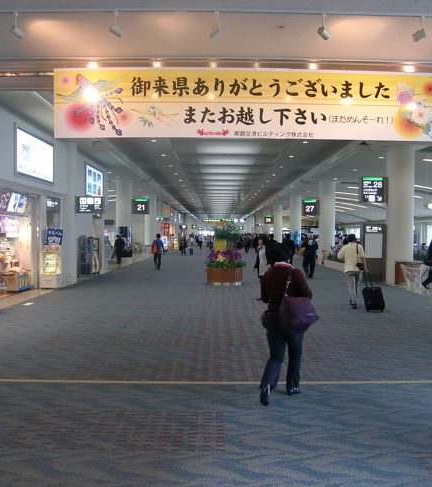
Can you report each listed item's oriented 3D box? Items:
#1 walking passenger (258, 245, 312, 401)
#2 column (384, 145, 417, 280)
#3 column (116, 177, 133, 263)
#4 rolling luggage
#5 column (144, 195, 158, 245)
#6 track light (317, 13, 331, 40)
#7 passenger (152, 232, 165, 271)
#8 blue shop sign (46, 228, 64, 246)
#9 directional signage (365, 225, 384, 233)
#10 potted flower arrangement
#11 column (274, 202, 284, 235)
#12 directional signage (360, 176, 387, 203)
[{"bbox_3d":[0.727,0.791,5.287,0.560,1.570,0.550,1,1,8],"label":"walking passenger"},{"bbox_3d":[6.270,-0.983,17.709,0.930,4.780,0.930,0,1,0],"label":"column"},{"bbox_3d":[-5.192,-1.284,29.959,0.930,4.780,0.930,0,1,0],"label":"column"},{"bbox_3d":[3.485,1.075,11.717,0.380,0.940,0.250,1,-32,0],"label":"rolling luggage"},{"bbox_3d":[-5.265,-1.462,42.900,1.000,4.830,1.000,0,1,0],"label":"column"},{"bbox_3d":[0.960,-1.920,4.650,0.090,0.250,0.130,1,1,37],"label":"track light"},{"bbox_3d":[-2.674,0.370,24.485,0.560,1.700,0.480,1,1,6],"label":"passenger"},{"bbox_3d":[-4.892,-0.182,15.950,0.530,0.540,0.060,0,1,-7],"label":"blue shop sign"},{"bbox_3d":[5.699,-0.529,18.900,0.650,0.290,0.150,0,1,0],"label":"directional signage"},{"bbox_3d":[0.316,0.764,17.500,1.280,1.220,1.280,0,1,0],"label":"potted flower arrangement"},{"bbox_3d":[6.356,-1.589,53.136,0.910,4.570,0.910,0,1,0],"label":"column"},{"bbox_3d":[5.241,-1.764,17.400,0.940,0.850,0.200,0,1,0],"label":"directional signage"}]

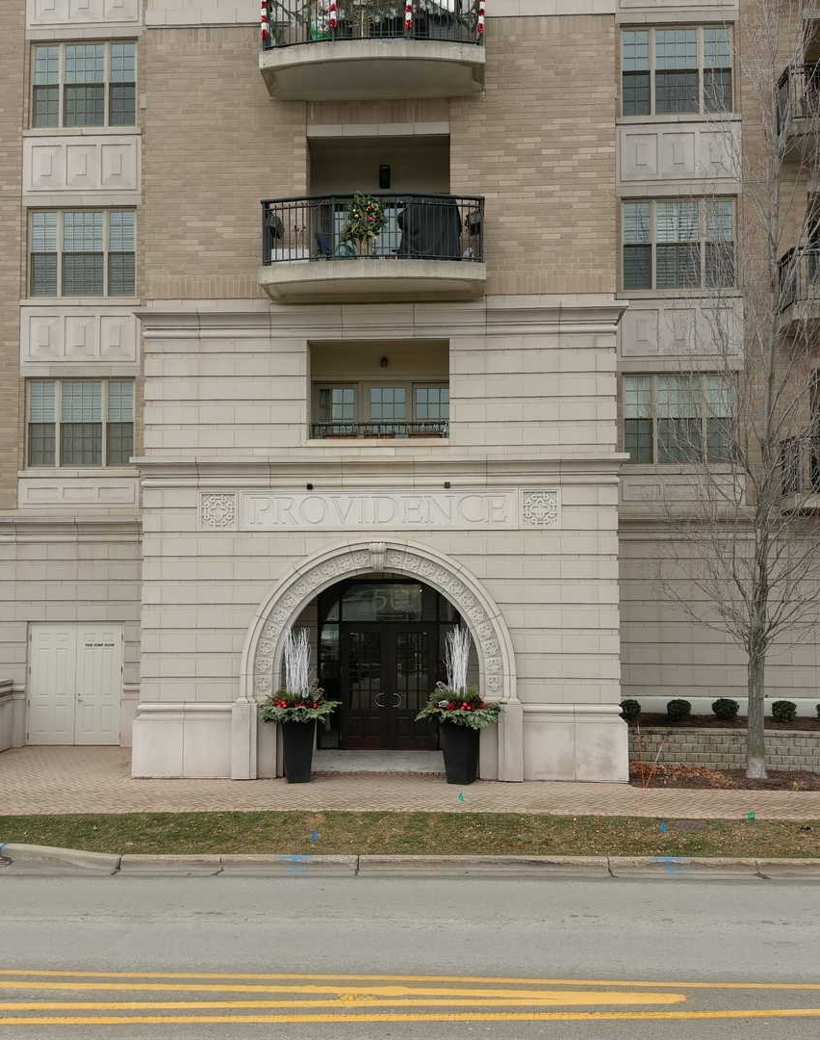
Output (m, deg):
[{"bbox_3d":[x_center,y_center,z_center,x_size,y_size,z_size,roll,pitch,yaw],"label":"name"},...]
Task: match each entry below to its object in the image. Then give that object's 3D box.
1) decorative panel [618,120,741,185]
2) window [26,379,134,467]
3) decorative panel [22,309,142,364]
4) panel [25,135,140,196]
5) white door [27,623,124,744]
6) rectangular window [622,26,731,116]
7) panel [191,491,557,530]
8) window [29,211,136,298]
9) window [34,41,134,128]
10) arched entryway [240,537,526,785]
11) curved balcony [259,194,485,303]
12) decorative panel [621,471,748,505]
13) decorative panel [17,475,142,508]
[{"bbox_3d":[5.307,-7.208,20.510,2.400,1.280,0.130,0,-2,3],"label":"decorative panel"},{"bbox_3d":[-6.647,-1.956,21.022,2.200,1.810,0.150,0,-2,3],"label":"window"},{"bbox_3d":[-6.655,-3.693,20.996,2.450,1.210,0.130,0,-2,3],"label":"decorative panel"},{"bbox_3d":[-6.592,-7.119,20.958,2.410,1.250,0.120,0,-3,3],"label":"panel"},{"bbox_3d":[-6.561,3.222,20.439,1.930,2.380,0.120,0,-3,3],"label":"white door"},{"bbox_3d":[5.314,-8.916,20.682,2.180,1.810,0.150,0,-2,3],"label":"rectangular window"},{"bbox_3d":[-0.511,-0.164,17.531,6.130,0.670,0.100,0,-3,3],"label":"panel"},{"bbox_3d":[-6.641,-5.421,21.115,2.181,1.792,0.180,0,-3,3],"label":"window"},{"bbox_3d":[-6.665,-8.888,21.280,2.187,1.809,0.180,0,-3,3],"label":"window"},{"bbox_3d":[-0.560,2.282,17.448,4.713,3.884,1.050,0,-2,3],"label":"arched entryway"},{"bbox_3d":[-0.568,-4.330,16.736,3.570,1.428,1.270,0,-2,3],"label":"curved balcony"},{"bbox_3d":[5.256,-0.592,20.152,2.455,0.599,0.140,0,-3,3],"label":"decorative panel"},{"bbox_3d":[-6.554,-0.547,20.615,2.440,0.640,0.120,0,-3,3],"label":"decorative panel"}]

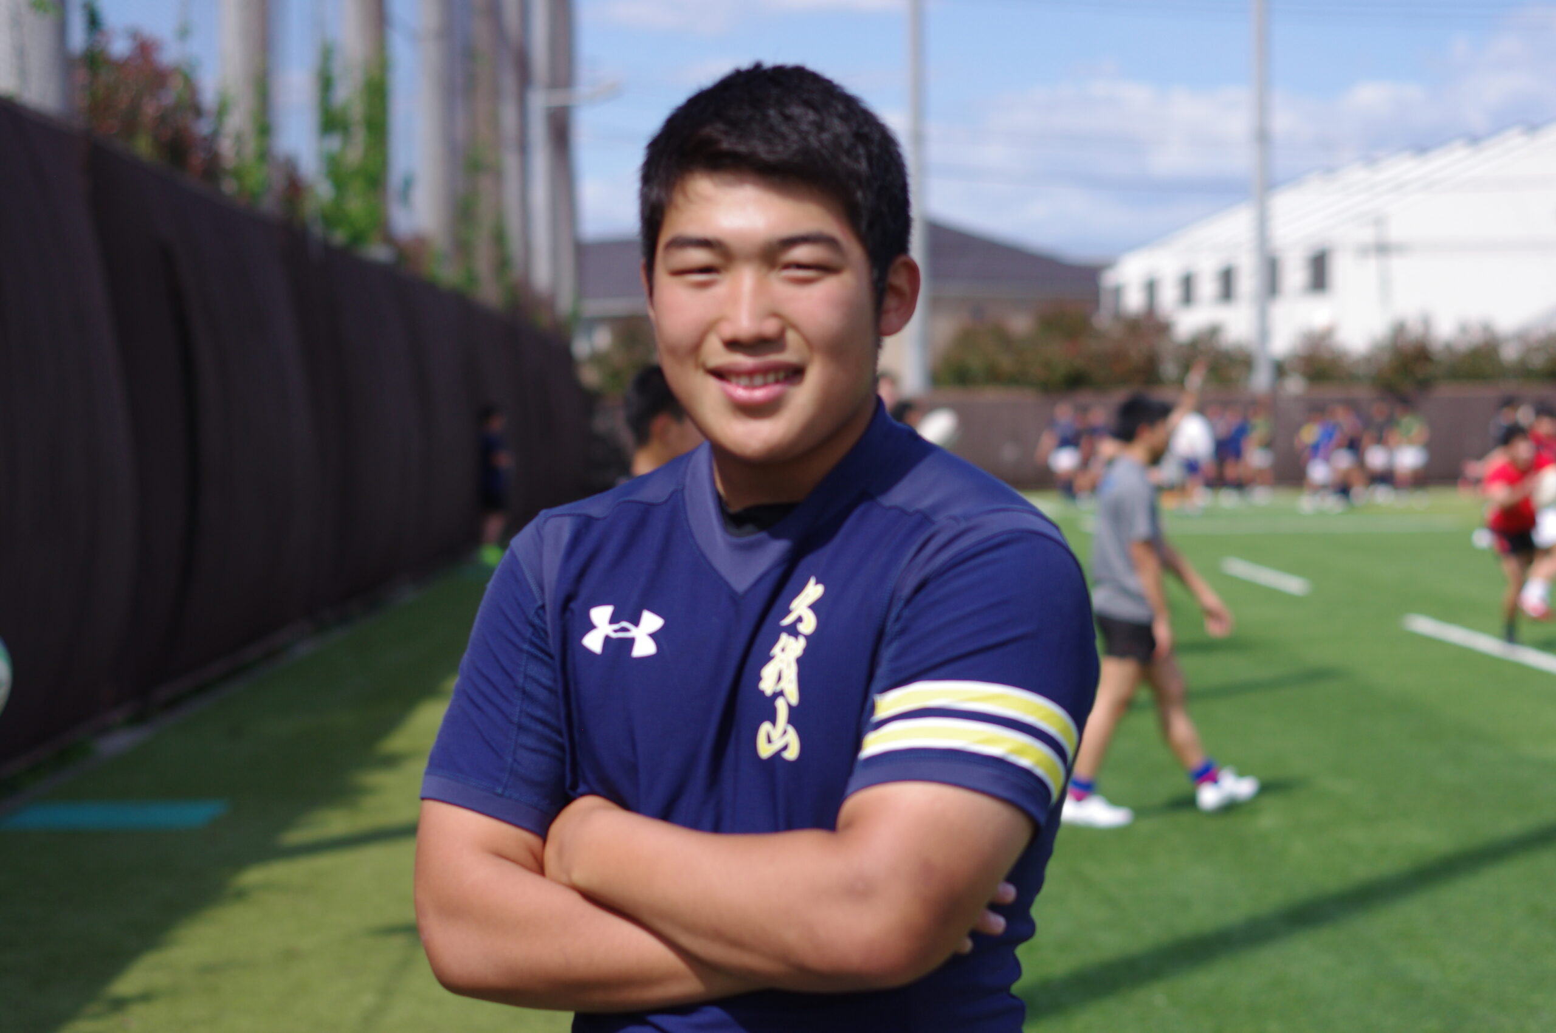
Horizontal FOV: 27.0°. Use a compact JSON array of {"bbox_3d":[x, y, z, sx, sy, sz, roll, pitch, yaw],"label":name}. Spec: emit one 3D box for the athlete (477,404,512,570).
[{"bbox_3d":[-3.053,-0.321,34.900,0.380,1.700,0.450,0,2,30],"label":"athlete"}]

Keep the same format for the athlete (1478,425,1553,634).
[{"bbox_3d":[5.241,0.107,22.900,0.650,1.540,0.550,1,2,38],"label":"athlete"}]

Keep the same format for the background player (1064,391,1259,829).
[{"bbox_3d":[1.552,0.371,13.100,0.790,1.710,0.500,-1,2,-21],"label":"background player"}]

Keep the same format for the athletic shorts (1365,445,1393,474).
[{"bbox_3d":[10.944,-1.052,59.000,0.400,0.380,0.280,0,2,6],"label":"athletic shorts"}]

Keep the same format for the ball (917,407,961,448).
[{"bbox_3d":[0.997,-0.542,20.200,0.290,0.190,0.190,-45,0,0],"label":"ball"}]

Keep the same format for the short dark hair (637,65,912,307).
[{"bbox_3d":[-0.001,-0.212,2.100,0.175,0.170,0.205,0,2,13],"label":"short dark hair"}]

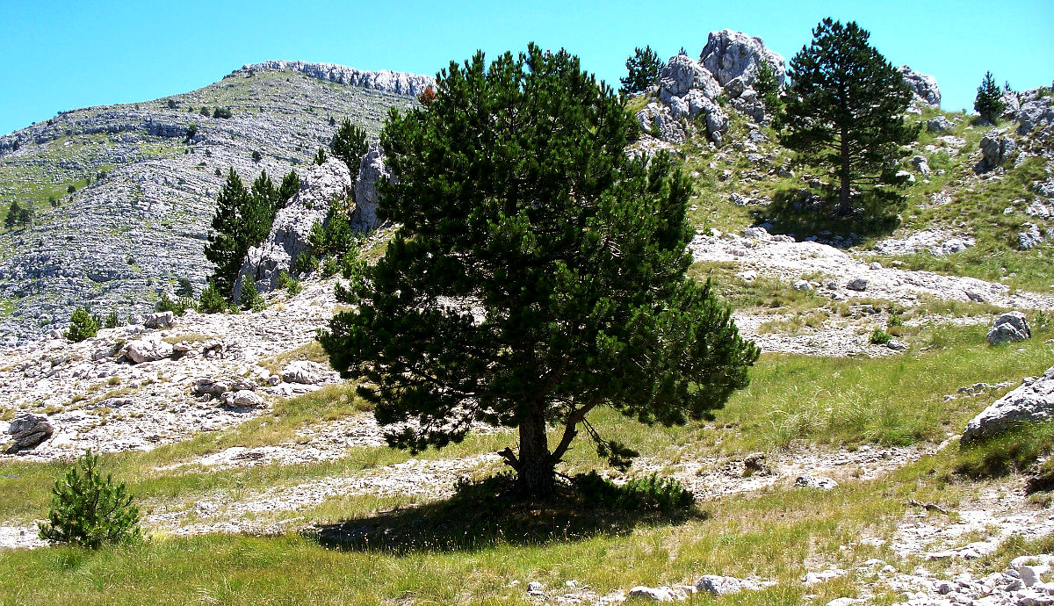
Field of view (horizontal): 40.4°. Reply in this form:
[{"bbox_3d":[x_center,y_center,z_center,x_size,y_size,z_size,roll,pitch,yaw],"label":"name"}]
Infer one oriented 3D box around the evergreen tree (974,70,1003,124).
[{"bbox_3d":[19.352,-8.636,60.000,1.250,2.300,1.250,0,-1,18],"label":"evergreen tree"}]

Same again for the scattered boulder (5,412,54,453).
[{"bbox_3d":[-9.024,2.354,26.000,0.894,0.712,0.715,0,2,0],"label":"scattered boulder"}]

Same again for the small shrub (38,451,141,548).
[{"bbox_3d":[-4.441,1.985,14.500,1.023,0.970,0.972,1,-2,-17],"label":"small shrub"}]

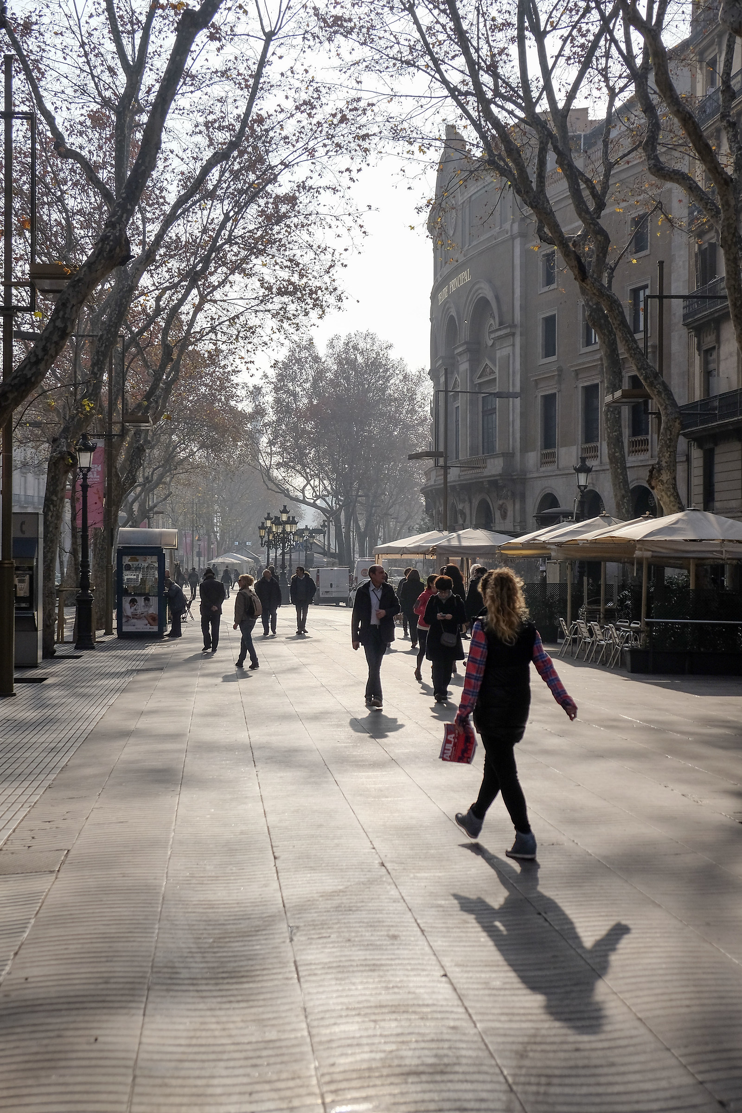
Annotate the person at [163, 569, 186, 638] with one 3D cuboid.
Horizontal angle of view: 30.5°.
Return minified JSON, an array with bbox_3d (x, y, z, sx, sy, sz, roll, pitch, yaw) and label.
[{"bbox_3d":[-4.946,1.203,34.300,0.620,1.650,0.500,0,0,-3],"label":"person"}]

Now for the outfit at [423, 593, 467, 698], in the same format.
[{"bbox_3d":[0.951,1.137,17.400,0.560,1.351,0.400,0,0,-1],"label":"outfit"}]

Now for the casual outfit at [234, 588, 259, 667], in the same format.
[{"bbox_3d":[-2.140,1.215,23.400,0.450,1.369,0.470,0,-1,31],"label":"casual outfit"}]

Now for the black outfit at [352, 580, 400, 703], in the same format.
[{"bbox_3d":[0.060,1.050,16.850,0.600,1.520,0.430,0,0,-3],"label":"black outfit"}]

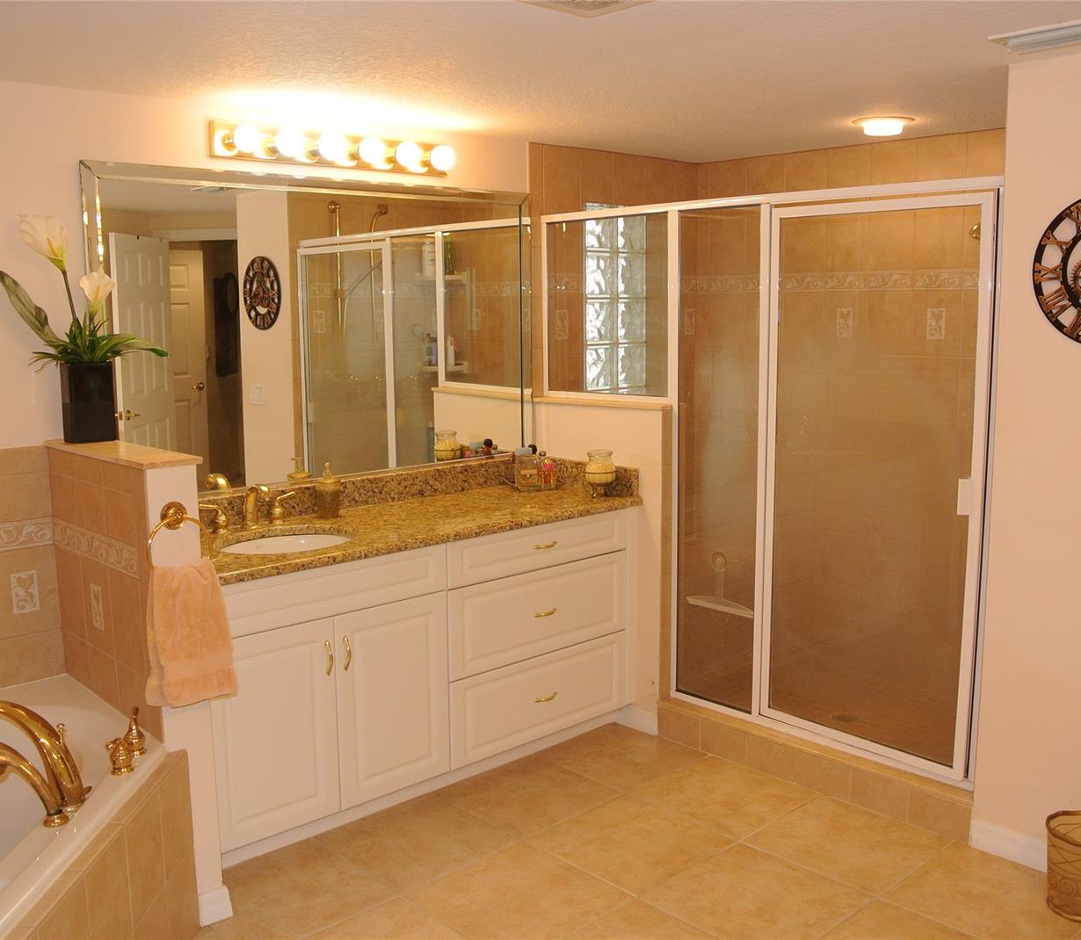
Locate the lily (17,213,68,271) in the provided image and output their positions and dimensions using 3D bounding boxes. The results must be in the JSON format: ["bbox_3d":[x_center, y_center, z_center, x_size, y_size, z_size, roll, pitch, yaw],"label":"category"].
[{"bbox_3d":[-1.415,-0.646,2.999,0.130,0.165,0.110,-8,12,-40],"label":"lily"}]

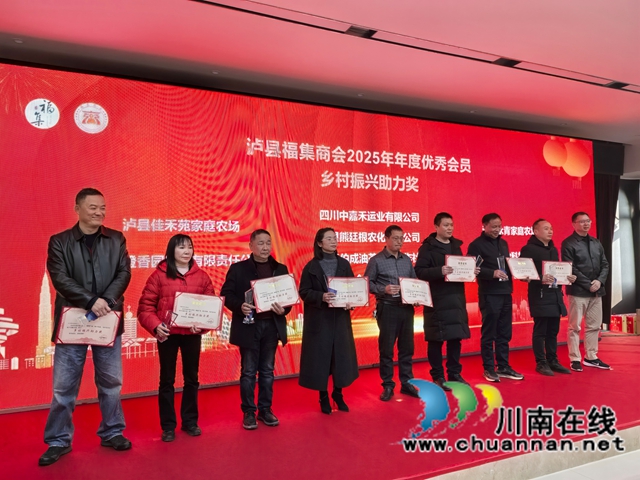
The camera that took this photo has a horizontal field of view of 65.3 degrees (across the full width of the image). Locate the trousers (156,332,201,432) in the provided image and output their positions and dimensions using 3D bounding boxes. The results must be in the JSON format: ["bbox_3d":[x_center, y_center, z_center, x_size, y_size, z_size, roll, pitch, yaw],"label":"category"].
[{"bbox_3d":[-1.078,1.023,3.802,0.334,0.759,0.263,0,-2,-22],"label":"trousers"}]

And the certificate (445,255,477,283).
[{"bbox_3d":[1.374,0.285,4.848,0.355,0.250,0.012,1,-4,-22],"label":"certificate"}]

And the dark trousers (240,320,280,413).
[{"bbox_3d":[-0.503,0.986,4.120,0.360,0.860,0.270,0,-3,-18],"label":"dark trousers"}]

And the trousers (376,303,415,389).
[{"bbox_3d":[0.718,0.990,4.801,0.385,0.799,0.273,0,-2,-22],"label":"trousers"}]

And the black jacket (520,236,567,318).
[{"bbox_3d":[2.594,0.425,5.825,0.562,0.926,0.385,0,-2,-20],"label":"black jacket"}]

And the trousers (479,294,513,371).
[{"bbox_3d":[1.950,0.980,5.530,0.380,0.900,0.280,0,-3,-23],"label":"trousers"}]

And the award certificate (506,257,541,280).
[{"bbox_3d":[2.151,0.305,5.272,0.355,0.250,0.012,0,-25,-23],"label":"award certificate"}]

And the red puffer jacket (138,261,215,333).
[{"bbox_3d":[-1.077,0.417,3.765,0.552,0.522,0.385,0,-2,-24],"label":"red puffer jacket"}]

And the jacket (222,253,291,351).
[{"bbox_3d":[-0.522,0.479,4.052,0.577,0.720,0.364,0,-2,-25],"label":"jacket"}]

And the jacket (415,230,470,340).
[{"bbox_3d":[1.246,0.468,5.127,0.619,1.085,0.405,0,-2,-22],"label":"jacket"}]

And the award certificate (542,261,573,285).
[{"bbox_3d":[2.586,0.364,5.434,0.355,0.250,0.012,0,-2,-13],"label":"award certificate"}]

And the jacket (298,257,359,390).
[{"bbox_3d":[0.068,0.707,4.406,0.550,1.120,0.385,0,-2,-23],"label":"jacket"}]

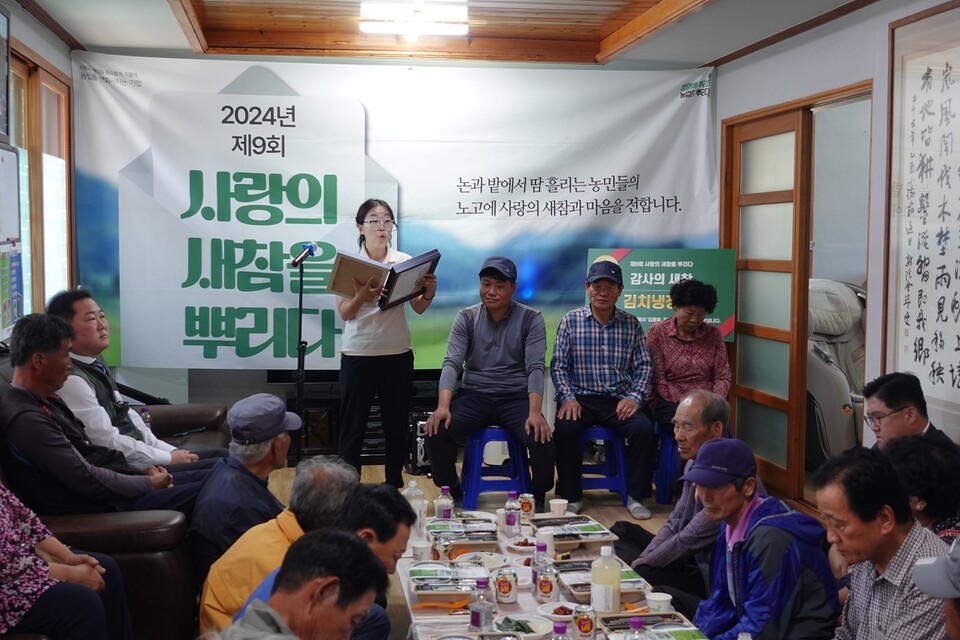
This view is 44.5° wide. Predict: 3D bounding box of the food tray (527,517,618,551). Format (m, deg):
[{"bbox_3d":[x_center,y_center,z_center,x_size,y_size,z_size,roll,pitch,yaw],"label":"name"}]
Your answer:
[{"bbox_3d":[0.328,0.770,4.228,0.245,0.045,0.365,0,4,-9],"label":"food tray"}]

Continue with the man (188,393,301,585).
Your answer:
[{"bbox_3d":[-0.720,0.685,4.030,0.720,0.860,0.600,-3,5,-37],"label":"man"}]

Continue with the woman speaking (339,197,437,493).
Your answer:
[{"bbox_3d":[-0.523,0.140,6.423,0.540,1.620,0.460,0,4,-10],"label":"woman speaking"}]

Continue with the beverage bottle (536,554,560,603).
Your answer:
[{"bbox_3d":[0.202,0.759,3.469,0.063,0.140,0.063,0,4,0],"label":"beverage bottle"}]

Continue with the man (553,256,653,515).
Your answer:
[{"bbox_3d":[0.649,0.329,6.139,0.540,1.290,0.740,0,4,1],"label":"man"}]

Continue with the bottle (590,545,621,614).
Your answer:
[{"bbox_3d":[0.362,0.751,3.359,0.081,0.200,0.081,0,4,-9],"label":"bottle"}]

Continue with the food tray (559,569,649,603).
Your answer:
[{"bbox_3d":[0.371,0.810,3.644,0.240,0.045,0.345,0,4,-9],"label":"food tray"}]

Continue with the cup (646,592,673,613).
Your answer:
[{"bbox_3d":[0.508,0.817,3.326,0.074,0.074,0.074,0,4,0],"label":"cup"}]

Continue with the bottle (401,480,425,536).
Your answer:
[{"bbox_3d":[-0.239,0.677,4.191,0.080,0.200,0.080,0,4,0],"label":"bottle"}]

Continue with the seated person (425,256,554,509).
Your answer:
[{"bbox_3d":[0.043,0.334,5.960,0.640,1.300,0.800,0,4,-1],"label":"seated person"}]

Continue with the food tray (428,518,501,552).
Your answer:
[{"bbox_3d":[-0.059,0.759,4.135,0.246,0.048,0.319,0,4,-6],"label":"food tray"}]

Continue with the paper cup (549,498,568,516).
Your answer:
[{"bbox_3d":[0.303,0.727,4.454,0.072,0.073,0.072,0,4,0],"label":"paper cup"}]

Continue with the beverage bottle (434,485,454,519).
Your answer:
[{"bbox_3d":[-0.127,0.692,4.308,0.060,0.157,0.060,0,4,0],"label":"beverage bottle"}]

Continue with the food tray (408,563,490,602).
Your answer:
[{"bbox_3d":[-0.089,0.797,3.566,0.243,0.048,0.319,0,4,-6],"label":"food tray"}]

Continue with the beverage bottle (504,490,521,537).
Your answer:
[{"bbox_3d":[0.122,0.707,4.297,0.058,0.160,0.058,0,4,-9],"label":"beverage bottle"}]

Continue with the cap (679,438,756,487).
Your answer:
[{"bbox_3d":[0.720,0.419,3.557,0.265,0.140,0.185,-2,5,-32],"label":"cap"}]

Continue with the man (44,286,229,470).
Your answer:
[{"bbox_3d":[-1.280,0.476,4.550,0.920,1.200,0.580,0,4,0],"label":"man"}]

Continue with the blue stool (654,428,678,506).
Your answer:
[{"bbox_3d":[1.145,0.755,6.380,0.360,0.420,0.360,0,4,-9],"label":"blue stool"}]

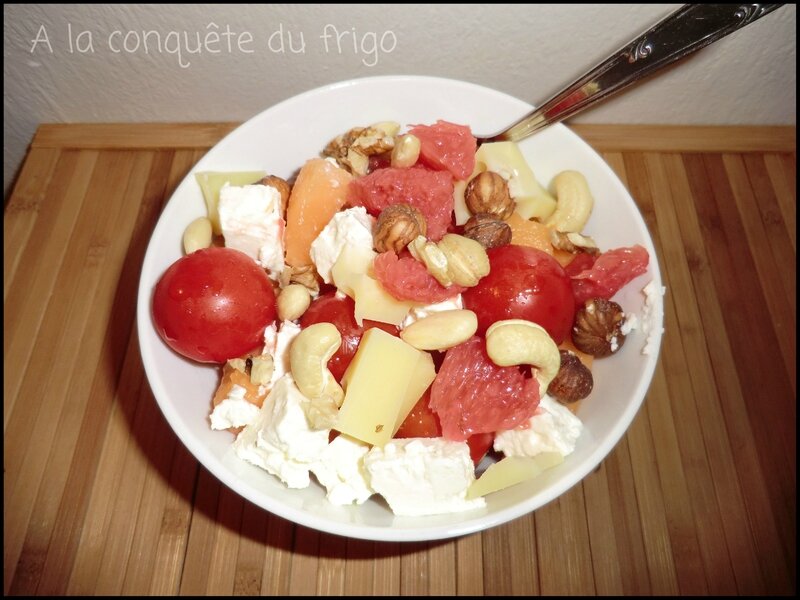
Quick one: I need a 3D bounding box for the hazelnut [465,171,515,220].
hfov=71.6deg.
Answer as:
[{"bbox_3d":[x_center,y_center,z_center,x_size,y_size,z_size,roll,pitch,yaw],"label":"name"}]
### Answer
[{"bbox_3d":[0.030,-0.035,0.188,0.015,0.015,0.015,4,64,2],"label":"hazelnut"}]

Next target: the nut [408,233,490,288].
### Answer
[{"bbox_3d":[0.013,-0.010,0.146,0.021,0.009,0.013,16,65,8],"label":"nut"}]

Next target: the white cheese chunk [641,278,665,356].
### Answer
[{"bbox_3d":[0.067,0.004,0.148,0.005,0.006,0.019,1,64,2],"label":"white cheese chunk"}]

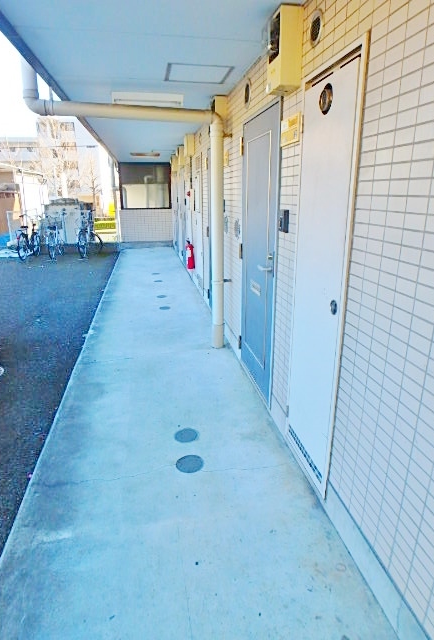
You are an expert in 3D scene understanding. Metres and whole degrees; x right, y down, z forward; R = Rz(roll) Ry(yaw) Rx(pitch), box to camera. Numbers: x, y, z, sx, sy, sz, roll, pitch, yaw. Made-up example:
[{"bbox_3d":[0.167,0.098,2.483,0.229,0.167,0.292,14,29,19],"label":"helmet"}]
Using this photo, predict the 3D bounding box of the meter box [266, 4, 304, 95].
[{"bbox_3d":[0.336,-1.339,1.962,0.115,0.340,0.230,-4,19,-9],"label":"meter box"}]

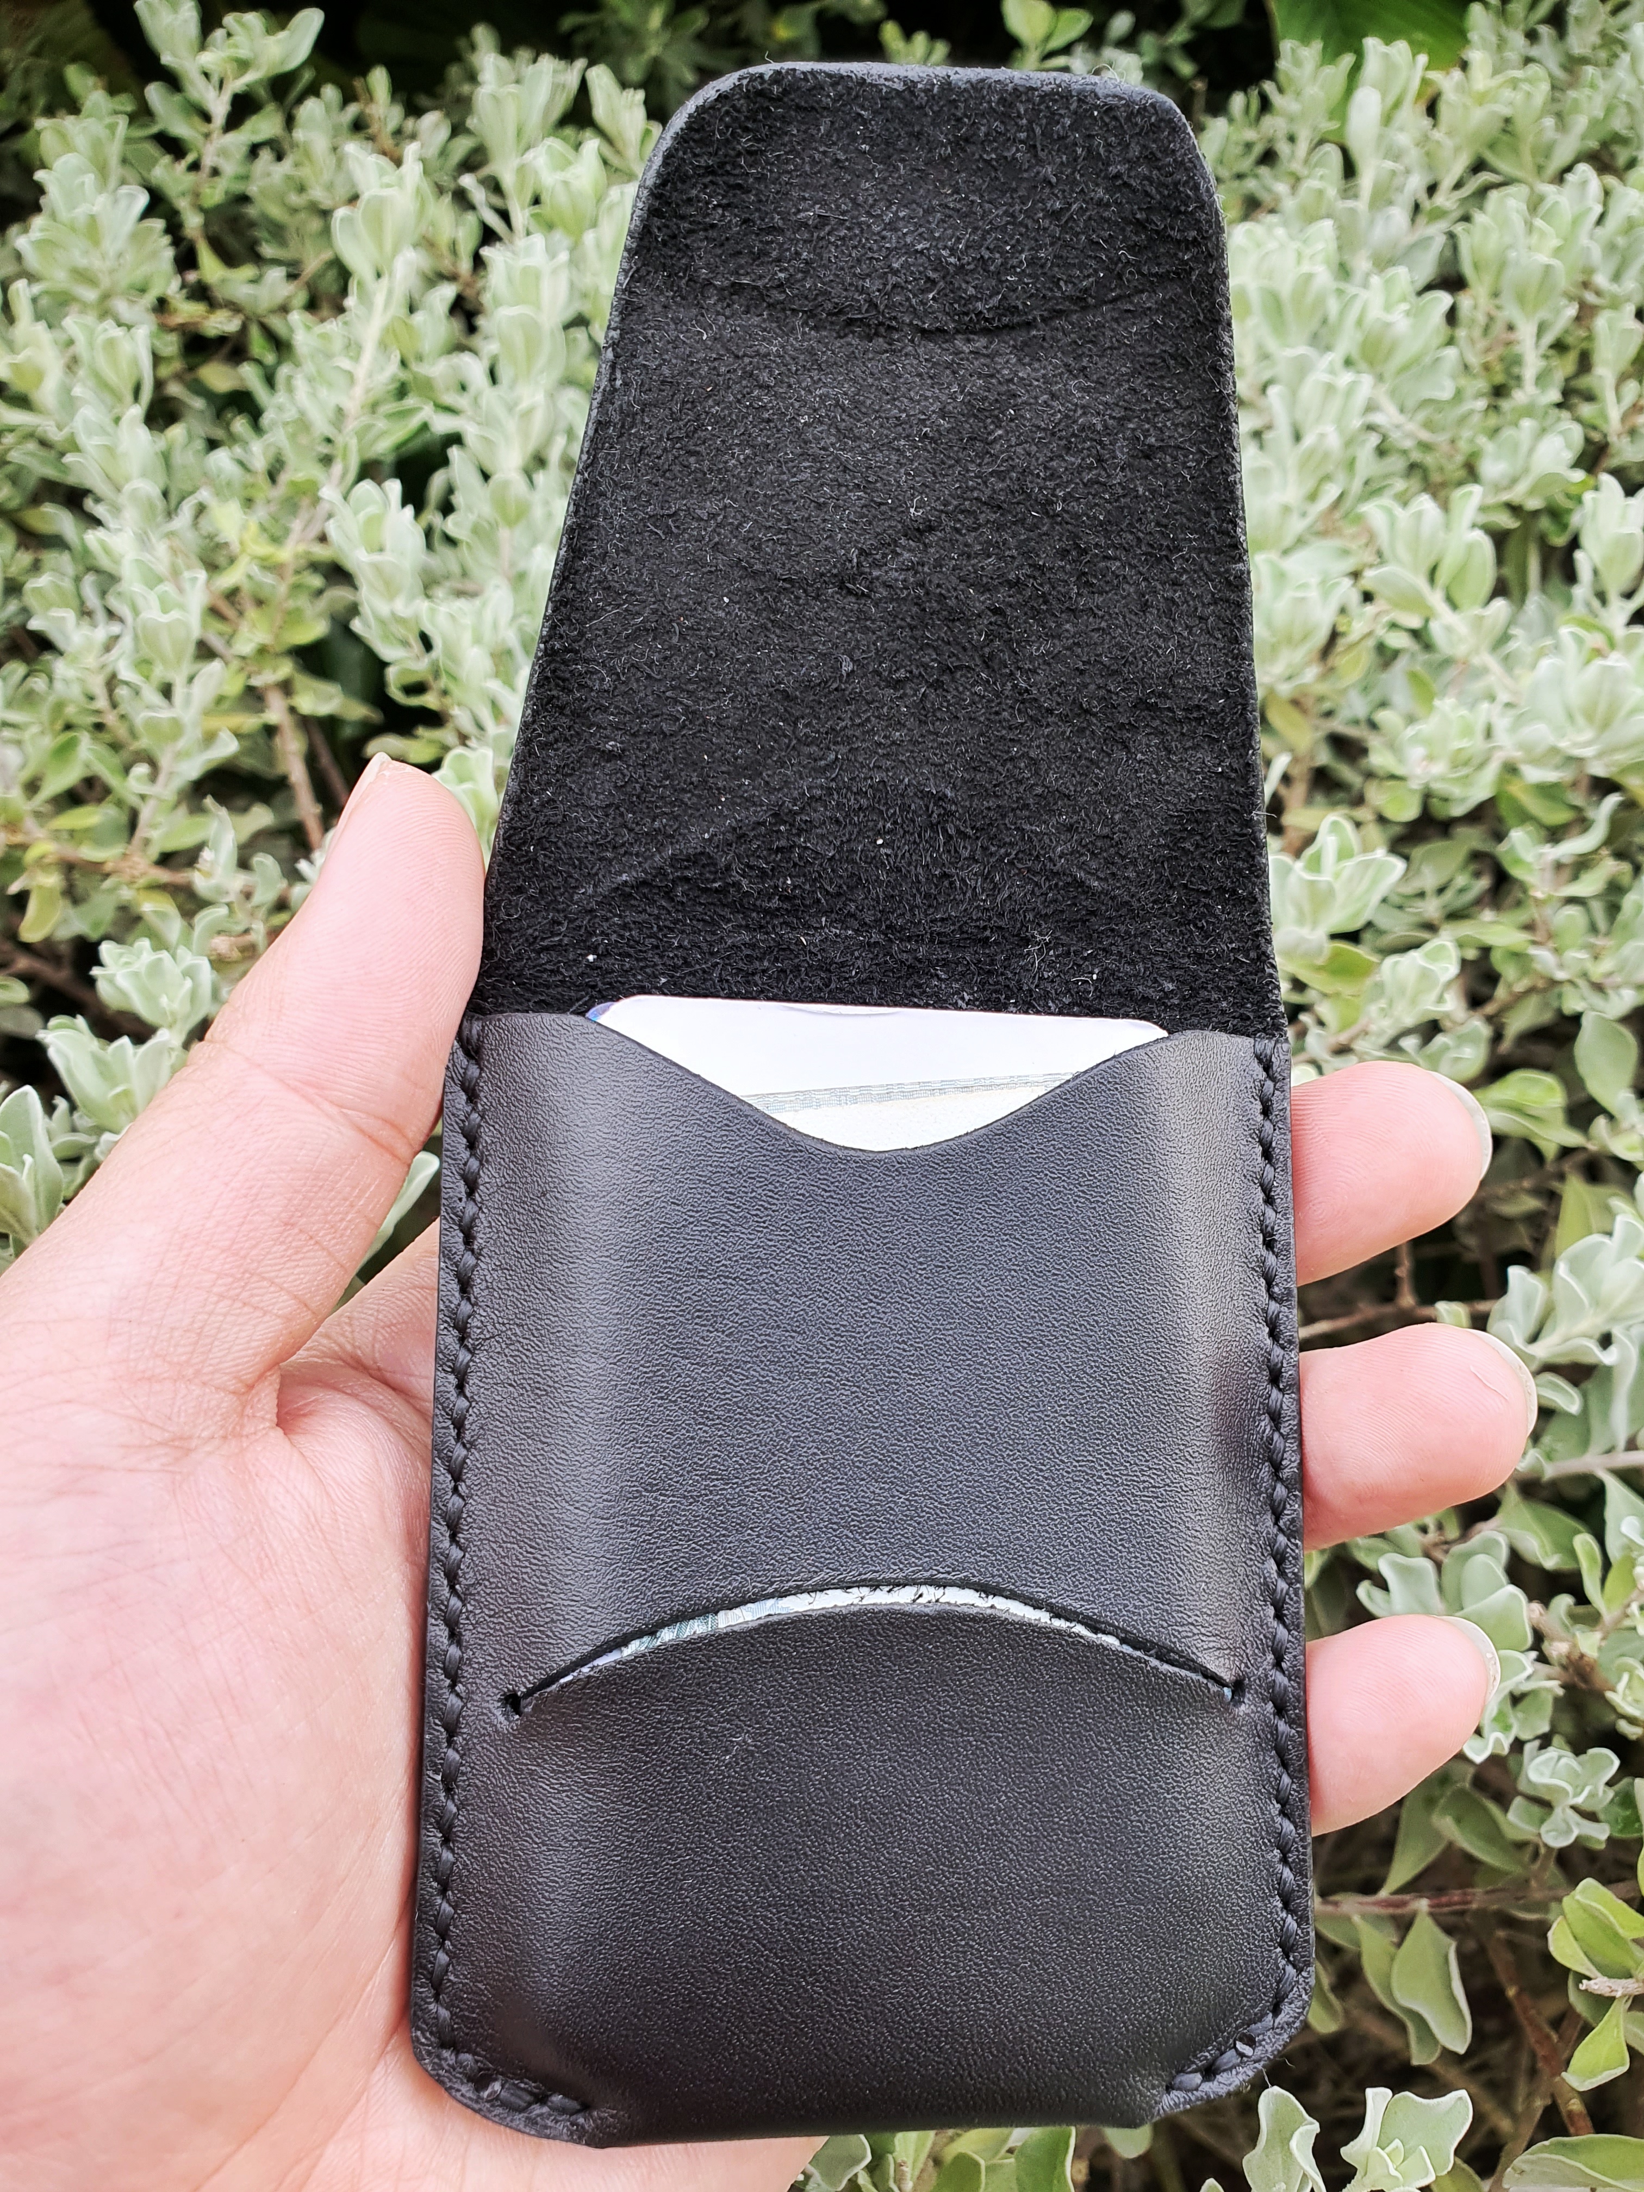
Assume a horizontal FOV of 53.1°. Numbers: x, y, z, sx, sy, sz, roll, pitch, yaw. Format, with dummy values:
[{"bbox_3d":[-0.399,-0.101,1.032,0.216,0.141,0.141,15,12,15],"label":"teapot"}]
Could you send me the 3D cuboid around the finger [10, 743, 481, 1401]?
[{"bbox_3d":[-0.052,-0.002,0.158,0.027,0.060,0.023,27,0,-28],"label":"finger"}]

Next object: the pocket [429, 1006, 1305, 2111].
[{"bbox_3d":[0.004,0.043,0.148,0.079,0.099,0.014,0,-6,-4],"label":"pocket"}]

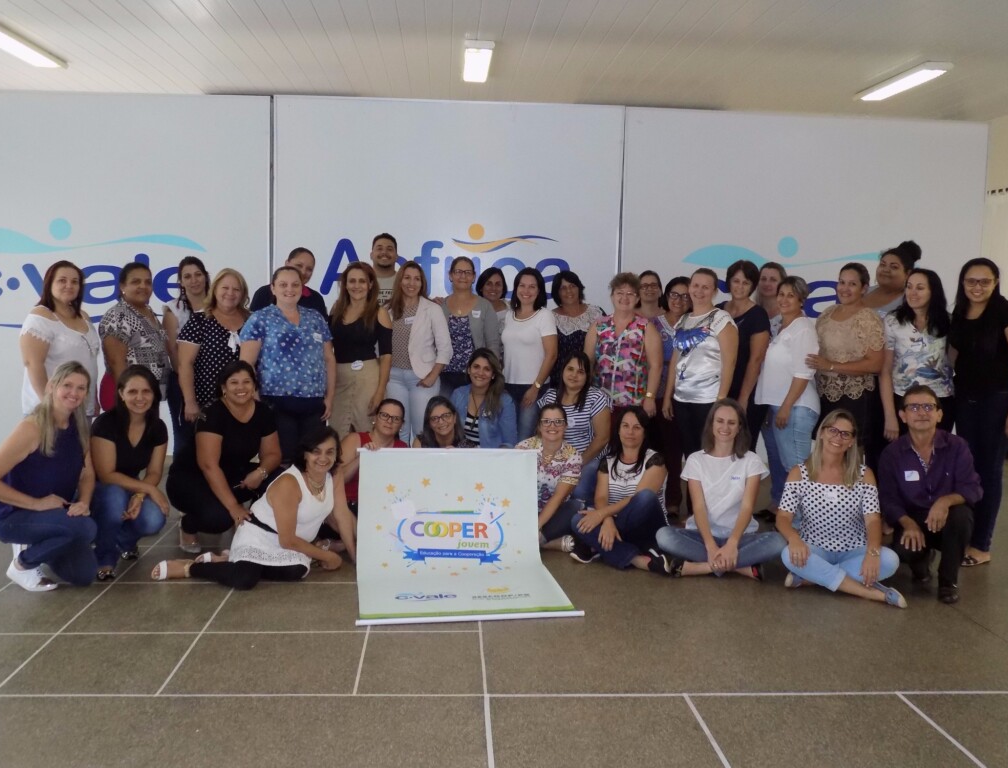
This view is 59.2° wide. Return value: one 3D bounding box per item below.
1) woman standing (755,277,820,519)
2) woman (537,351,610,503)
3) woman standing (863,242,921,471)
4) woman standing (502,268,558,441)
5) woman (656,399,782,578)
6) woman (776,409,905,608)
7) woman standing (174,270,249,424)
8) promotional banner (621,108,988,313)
[{"bbox_3d":[1.765,0.139,5.570,0.360,1.615,0.460,-4,8,-38],"label":"woman standing"},{"bbox_3d":[0.423,0.351,5.250,0.500,1.070,0.620,3,6,12],"label":"woman"},{"bbox_3d":[2.512,0.003,5.854,0.480,1.853,0.360,6,8,39],"label":"woman standing"},{"bbox_3d":[0.164,0.072,5.765,0.430,1.638,0.320,3,7,18],"label":"woman standing"},{"bbox_3d":[1.169,0.530,4.849,0.670,0.873,0.650,2,6,9],"label":"woman"},{"bbox_3d":[1.719,0.585,4.547,0.640,0.900,0.660,4,7,18],"label":"woman"},{"bbox_3d":[-1.762,0.068,5.431,0.520,1.538,0.360,-1,7,-23],"label":"woman standing"},{"bbox_3d":[2.625,-0.810,7.845,3.246,3.038,0.070,1,6,-4],"label":"promotional banner"}]

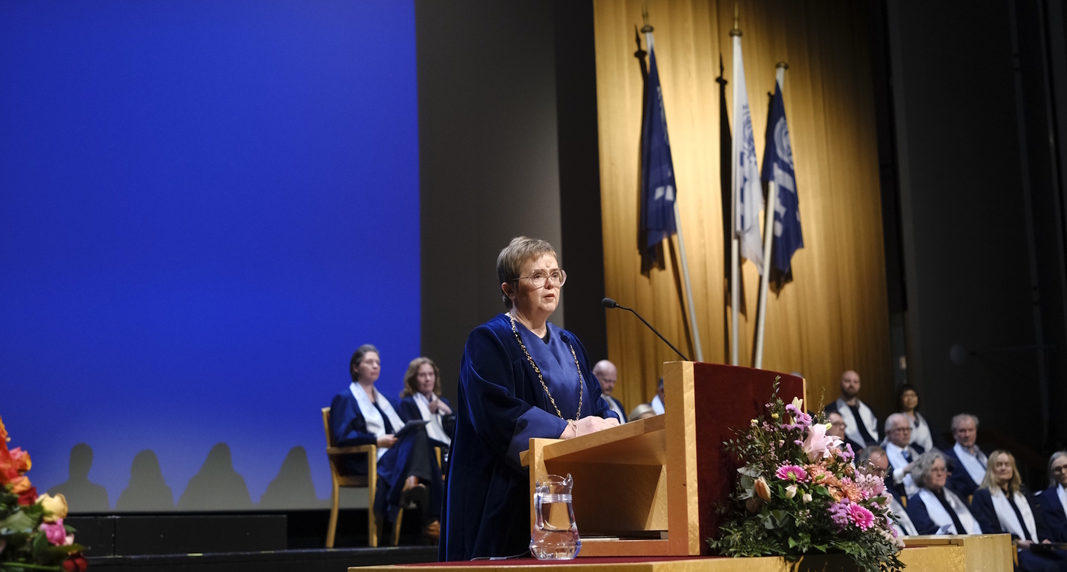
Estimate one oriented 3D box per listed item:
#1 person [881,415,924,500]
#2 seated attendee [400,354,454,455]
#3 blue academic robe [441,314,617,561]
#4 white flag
[{"bbox_3d":[2.588,1.467,9.818,0.600,1.280,0.820,4,-11,-32],"label":"person"},{"bbox_3d":[-0.594,1.051,9.439,0.580,1.240,0.800,7,-13,-42],"label":"seated attendee"},{"bbox_3d":[-0.004,0.723,4.200,0.560,1.320,0.600,-11,-13,42],"label":"blue academic robe"},{"bbox_3d":[1.652,-1.013,11.400,0.270,1.880,0.220,3,-11,-25],"label":"white flag"}]

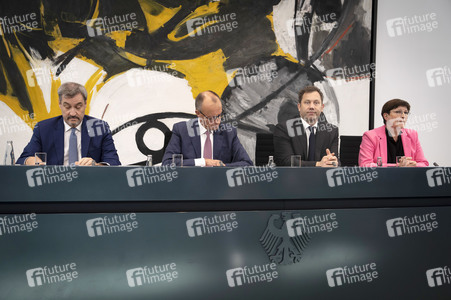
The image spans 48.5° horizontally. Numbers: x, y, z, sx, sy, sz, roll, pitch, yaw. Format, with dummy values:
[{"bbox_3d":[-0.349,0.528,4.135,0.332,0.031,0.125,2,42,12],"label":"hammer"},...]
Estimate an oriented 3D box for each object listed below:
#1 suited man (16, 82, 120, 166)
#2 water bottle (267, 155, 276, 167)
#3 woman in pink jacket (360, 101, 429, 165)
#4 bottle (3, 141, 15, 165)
[{"bbox_3d":[-0.885,0.250,2.850,0.620,1.280,0.750,0,2,-14],"label":"suited man"},{"bbox_3d":[0.277,0.115,3.000,0.054,0.150,0.054,0,2,-11],"label":"water bottle"},{"bbox_3d":[1.210,0.260,3.460,0.520,1.250,0.720,0,2,-17],"label":"woman in pink jacket"},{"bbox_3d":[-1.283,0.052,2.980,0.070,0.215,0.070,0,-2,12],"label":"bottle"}]

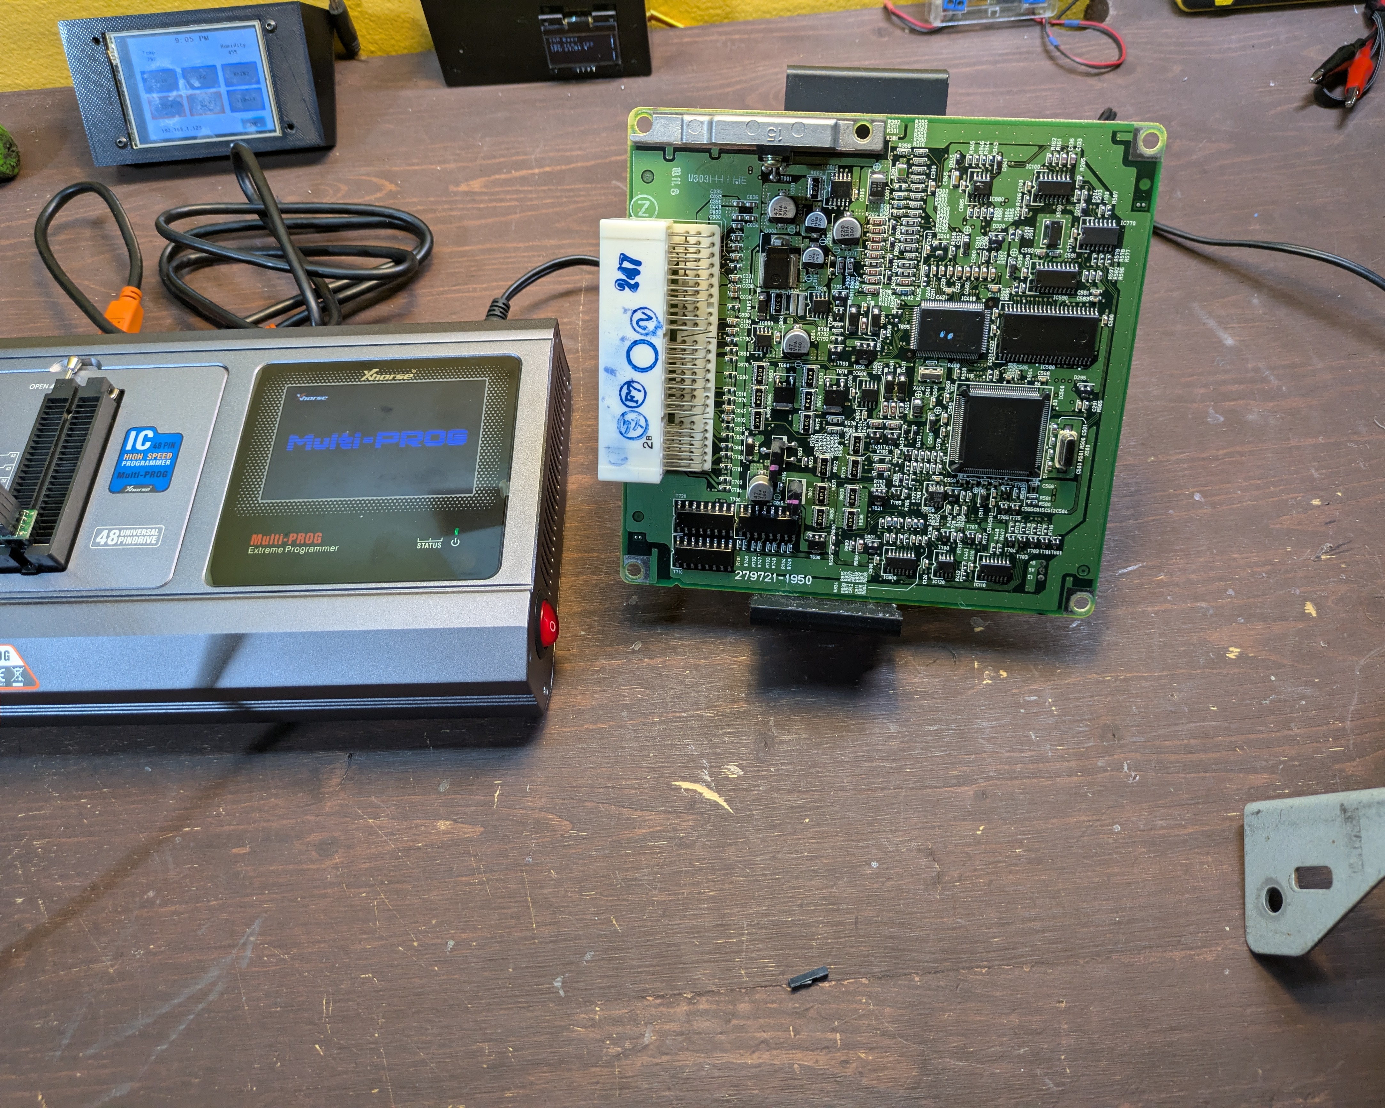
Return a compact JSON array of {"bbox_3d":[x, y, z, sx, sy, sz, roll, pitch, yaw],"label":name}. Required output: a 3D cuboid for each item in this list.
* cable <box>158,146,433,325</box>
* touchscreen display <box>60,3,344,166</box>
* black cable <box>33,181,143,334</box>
[{"bbox_3d":[-0.175,-0.132,0.467,0.121,0.042,0.099,-1,61,2],"label":"cable"},{"bbox_3d":[-0.231,-0.226,0.517,0.110,0.063,0.048,-5,20,1],"label":"touchscreen display"},{"bbox_3d":[-0.266,-0.130,0.470,0.060,0.031,0.098,-1,61,2],"label":"black cable"}]

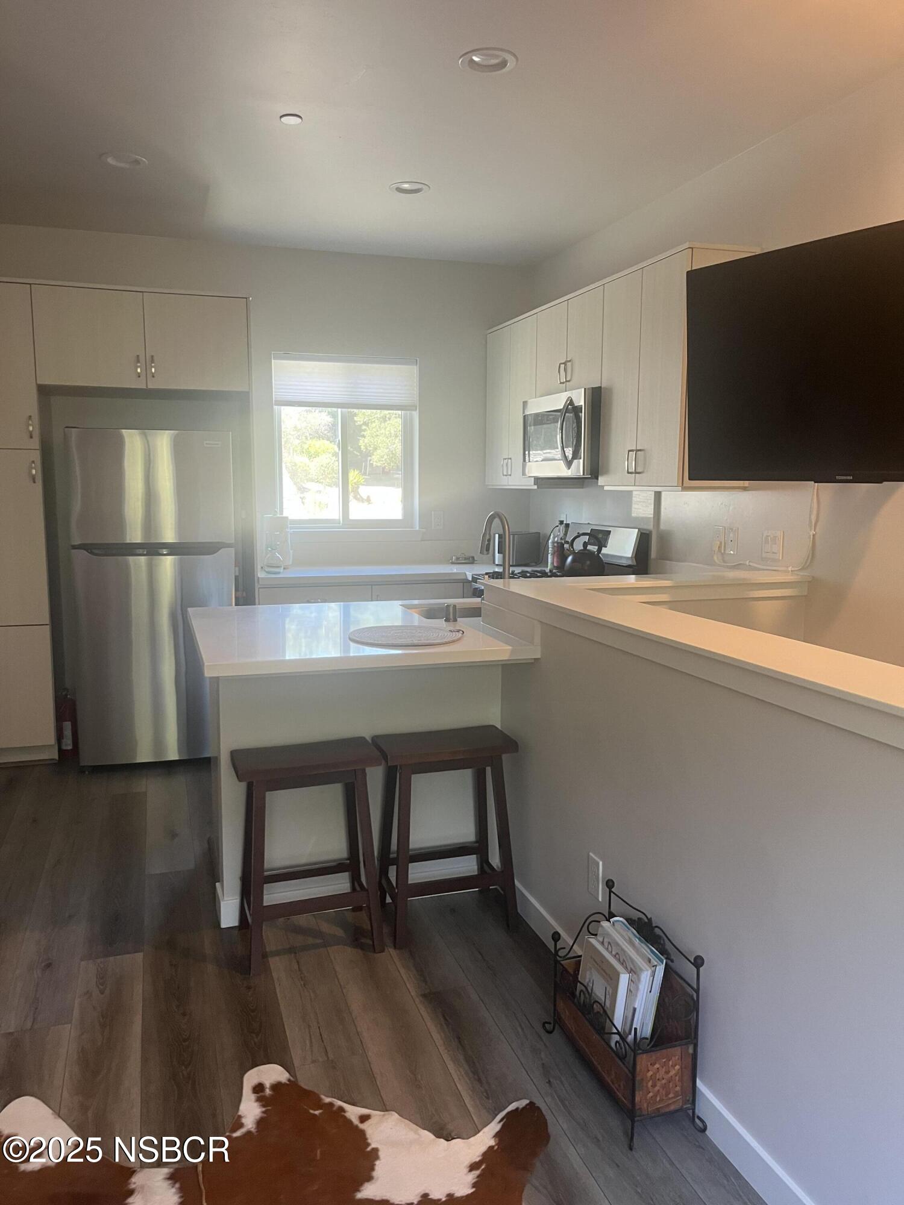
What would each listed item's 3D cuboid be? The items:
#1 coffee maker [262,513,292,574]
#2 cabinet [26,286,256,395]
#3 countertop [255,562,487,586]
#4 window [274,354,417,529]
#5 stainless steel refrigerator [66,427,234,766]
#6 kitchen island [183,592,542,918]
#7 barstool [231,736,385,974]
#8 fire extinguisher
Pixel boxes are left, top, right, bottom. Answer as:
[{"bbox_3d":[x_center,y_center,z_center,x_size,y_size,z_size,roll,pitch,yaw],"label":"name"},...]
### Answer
[{"bbox_3d":[-0.995,-0.344,5.136,0.174,0.343,0.240,-2,8,-18],"label":"coffee maker"},{"bbox_3d":[-1.621,-1.349,4.804,1.032,0.479,0.670,-2,8,-18],"label":"cabinet"},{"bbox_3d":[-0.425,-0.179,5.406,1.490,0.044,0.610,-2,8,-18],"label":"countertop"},{"bbox_3d":[-0.643,-0.973,5.567,0.897,1.053,0.110,-2,8,-18],"label":"window"},{"bbox_3d":[-1.549,-0.051,4.811,0.757,1.666,0.750,-2,8,-15],"label":"stainless steel refrigerator"},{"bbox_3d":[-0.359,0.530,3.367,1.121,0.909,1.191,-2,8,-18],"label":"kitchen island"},{"bbox_3d":[-0.451,0.757,2.795,0.428,0.605,0.317,-2,8,-18],"label":"barstool"},{"bbox_3d":[-1.974,0.619,4.661,0.115,0.370,0.125,-2,8,-18],"label":"fire extinguisher"}]

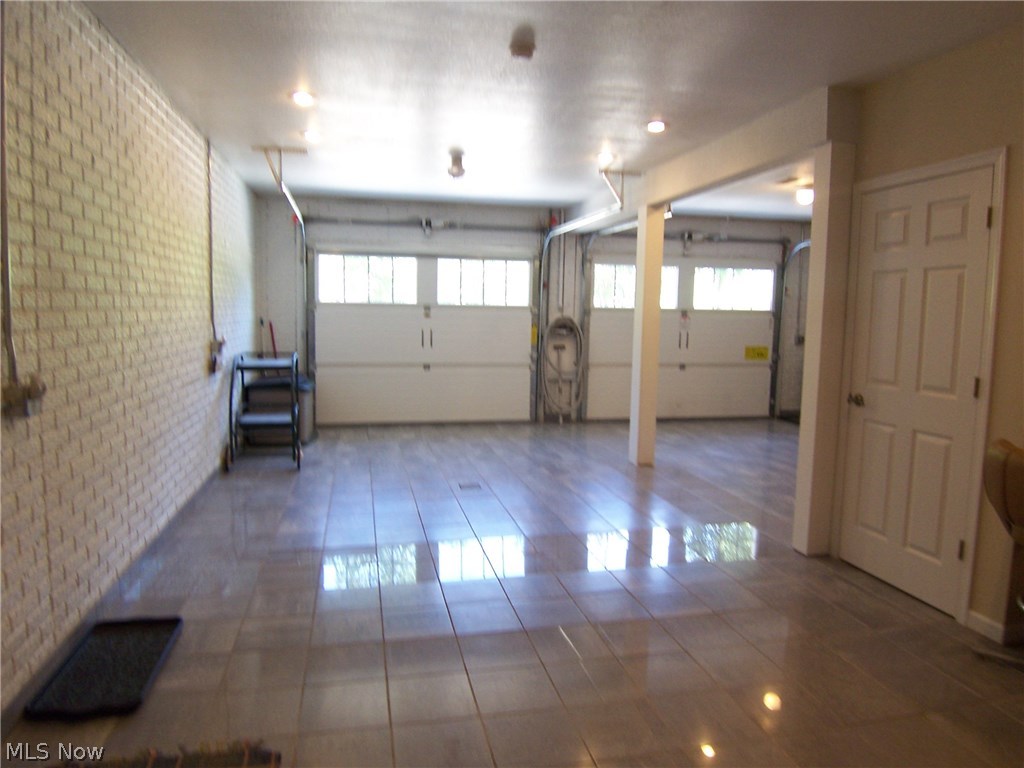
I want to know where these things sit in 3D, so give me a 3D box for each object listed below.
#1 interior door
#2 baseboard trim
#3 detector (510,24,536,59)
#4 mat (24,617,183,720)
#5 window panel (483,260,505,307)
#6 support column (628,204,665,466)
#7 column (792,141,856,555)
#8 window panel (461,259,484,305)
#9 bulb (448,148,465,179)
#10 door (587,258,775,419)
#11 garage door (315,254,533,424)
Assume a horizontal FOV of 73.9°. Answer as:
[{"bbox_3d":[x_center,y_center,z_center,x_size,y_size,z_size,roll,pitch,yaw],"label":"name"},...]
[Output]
[{"bbox_3d":[1.980,0.023,3.410,0.045,2.026,0.783,0,6,-13],"label":"interior door"},{"bbox_3d":[2.069,1.066,2.977,0.018,0.072,0.197,0,6,-13],"label":"baseboard trim"},{"bbox_3d":[0.054,-1.653,3.370,0.136,0.050,0.136,0,6,-13],"label":"detector"},{"bbox_3d":[-1.533,1.067,2.626,0.352,0.028,0.690,0,6,-13],"label":"mat"},{"bbox_3d":[-0.229,-1.279,8.664,0.293,0.580,0.040,0,6,-13],"label":"window panel"},{"bbox_3d":[1.239,-0.426,6.271,0.150,2.371,0.158,0,6,-13],"label":"support column"},{"bbox_3d":[1.785,-0.167,3.901,0.145,2.336,0.143,0,6,-13],"label":"column"},{"bbox_3d":[-0.509,-1.281,8.601,0.285,0.580,0.040,0,6,-13],"label":"window panel"},{"bbox_3d":[-0.474,-1.846,5.800,0.125,0.165,0.125,0,6,-13],"label":"bulb"},{"bbox_3d":[2.347,-0.592,9.316,2.751,2.141,0.080,0,6,-13],"label":"door"},{"bbox_3d":[-1.068,-0.564,8.557,2.778,2.127,0.080,0,6,-13],"label":"garage door"}]

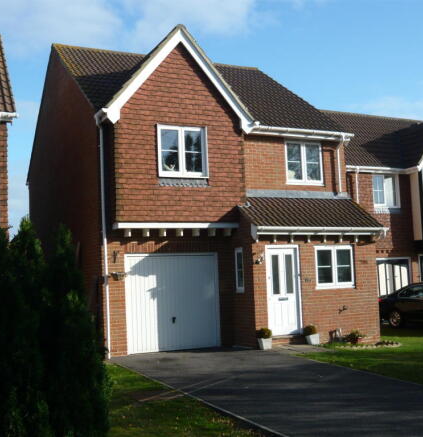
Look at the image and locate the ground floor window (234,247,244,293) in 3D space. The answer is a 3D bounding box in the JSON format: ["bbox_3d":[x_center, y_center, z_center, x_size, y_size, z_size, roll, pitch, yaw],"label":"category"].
[{"bbox_3d":[0.670,1.205,14.158,0.102,1.051,0.408,0,-6,-23],"label":"ground floor window"}]

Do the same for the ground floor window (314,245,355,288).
[{"bbox_3d":[2.913,1.151,14.455,1.083,1.011,0.102,0,-6,-23],"label":"ground floor window"}]

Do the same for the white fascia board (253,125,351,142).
[{"bbox_3d":[2.361,-2.137,15.314,2.999,0.214,0.204,0,-6,-23],"label":"white fascia board"}]

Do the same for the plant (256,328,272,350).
[{"bbox_3d":[1.132,2.617,13.226,0.286,0.459,0.286,0,-6,-23],"label":"plant"}]

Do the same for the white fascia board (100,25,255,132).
[{"bbox_3d":[-0.711,-3.225,13.895,3.611,2.407,0.224,0,-6,-23],"label":"white fascia board"}]

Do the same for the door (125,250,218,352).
[{"bbox_3d":[-0.866,1.894,13.832,2.246,2.193,0.102,0,-6,-23],"label":"door"}]

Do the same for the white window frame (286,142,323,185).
[{"bbox_3d":[2.404,-1.431,15.736,1.104,1.124,0.102,0,-6,-23],"label":"white window frame"}]

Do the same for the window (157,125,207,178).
[{"bbox_3d":[-0.644,-1.535,13.858,1.203,1.216,0.102,0,-6,-23],"label":"window"}]

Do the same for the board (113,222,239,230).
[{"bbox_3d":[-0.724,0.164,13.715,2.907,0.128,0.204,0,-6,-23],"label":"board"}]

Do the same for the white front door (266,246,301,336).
[{"bbox_3d":[1.636,1.634,13.883,0.865,2.046,0.122,0,-6,-23],"label":"white front door"}]

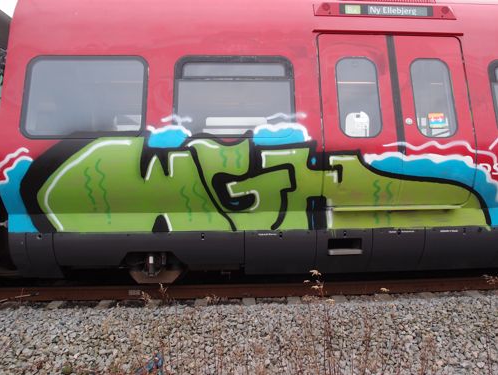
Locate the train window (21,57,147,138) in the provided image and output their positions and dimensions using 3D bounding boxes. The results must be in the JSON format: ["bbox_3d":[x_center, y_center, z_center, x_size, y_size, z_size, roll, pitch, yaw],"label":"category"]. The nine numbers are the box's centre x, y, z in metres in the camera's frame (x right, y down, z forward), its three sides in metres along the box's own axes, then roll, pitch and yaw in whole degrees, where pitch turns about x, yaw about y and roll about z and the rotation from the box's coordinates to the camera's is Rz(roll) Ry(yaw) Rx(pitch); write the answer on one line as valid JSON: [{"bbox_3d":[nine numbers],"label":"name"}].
[{"bbox_3d":[-1.798,-1.000,4.452,1.354,0.983,0.080,0,-12,-3],"label":"train window"}]

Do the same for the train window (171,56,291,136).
[{"bbox_3d":[-0.156,-1.016,4.532,1.346,0.981,0.080,0,-12,-3],"label":"train window"}]

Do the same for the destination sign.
[{"bbox_3d":[1.665,-2.140,4.848,1.154,0.155,0.080,0,-13,-3],"label":"destination sign"}]

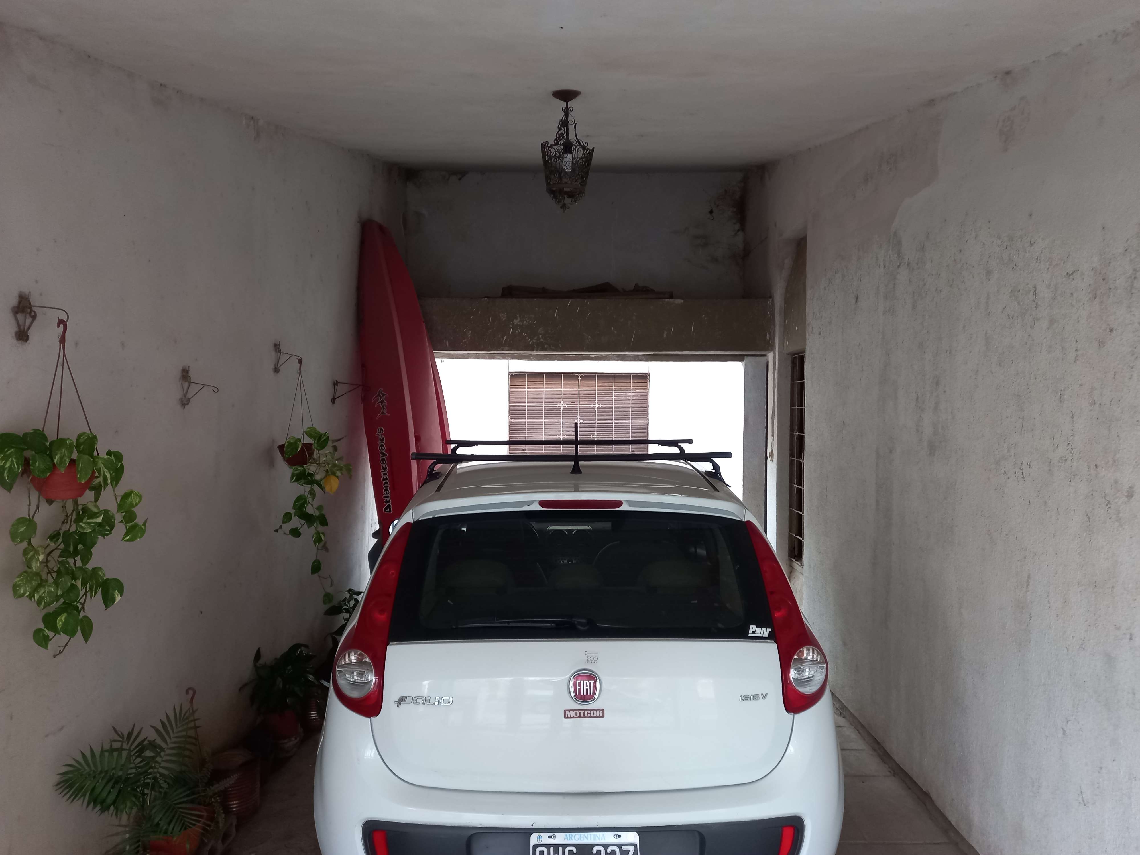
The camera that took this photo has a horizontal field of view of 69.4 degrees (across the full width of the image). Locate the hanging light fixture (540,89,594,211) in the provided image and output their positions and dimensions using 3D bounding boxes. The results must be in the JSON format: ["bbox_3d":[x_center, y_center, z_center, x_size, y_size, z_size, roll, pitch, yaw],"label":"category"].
[{"bbox_3d":[-0.013,-1.122,3.333,0.215,0.485,0.215,0,2,0],"label":"hanging light fixture"}]

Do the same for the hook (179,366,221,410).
[{"bbox_3d":[-1.569,-0.173,3.505,0.160,0.178,0.060,0,2,2],"label":"hook"}]

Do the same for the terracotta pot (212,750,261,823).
[{"bbox_3d":[-1.448,1.537,3.560,0.215,0.220,0.215,0,2,0],"label":"terracotta pot"}]

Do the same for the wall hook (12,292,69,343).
[{"bbox_3d":[-1.610,-0.340,2.539,0.160,0.160,0.065,0,2,2],"label":"wall hook"}]

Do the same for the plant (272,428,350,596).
[{"bbox_3d":[-1.403,0.470,4.489,0.380,0.946,0.340,0,2,0],"label":"plant"}]

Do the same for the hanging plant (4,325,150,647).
[{"bbox_3d":[-1.512,0.180,2.508,0.390,1.031,0.380,0,2,0],"label":"hanging plant"}]

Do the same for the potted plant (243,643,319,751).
[{"bbox_3d":[-1.499,1.377,4.271,0.360,0.489,0.350,0,2,0],"label":"potted plant"}]

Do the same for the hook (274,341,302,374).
[{"bbox_3d":[-1.528,-0.382,4.502,0.155,0.178,0.060,0,2,2],"label":"hook"}]

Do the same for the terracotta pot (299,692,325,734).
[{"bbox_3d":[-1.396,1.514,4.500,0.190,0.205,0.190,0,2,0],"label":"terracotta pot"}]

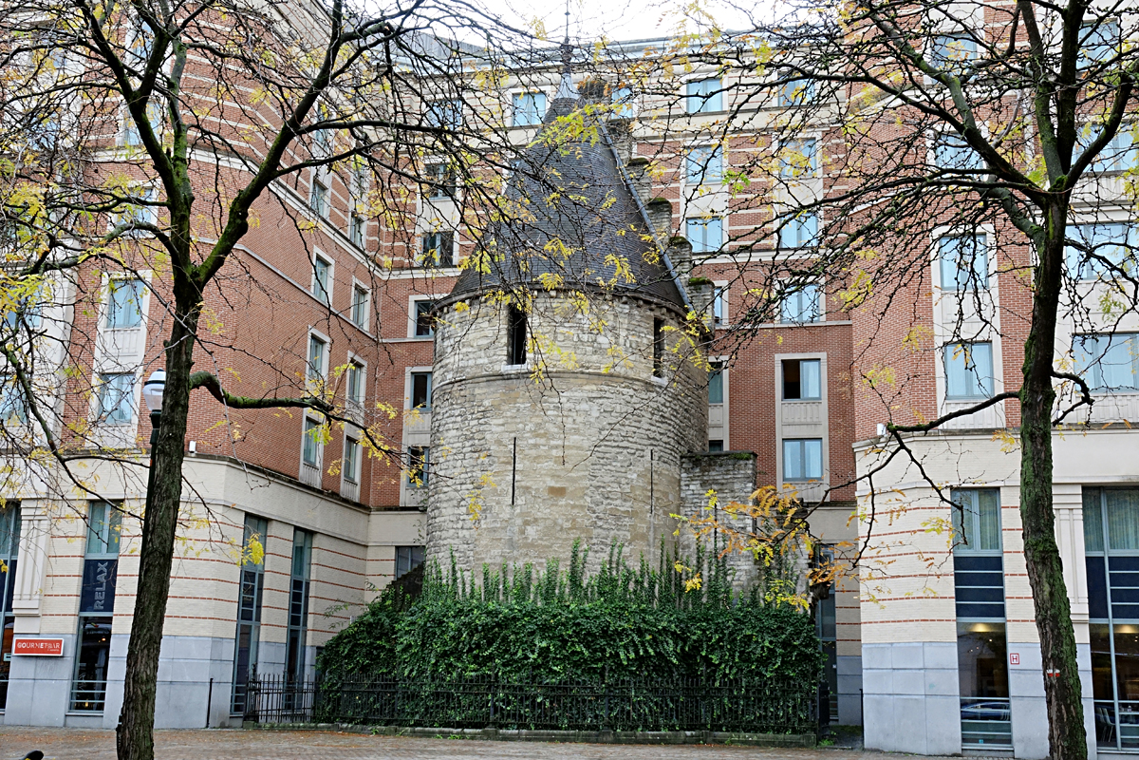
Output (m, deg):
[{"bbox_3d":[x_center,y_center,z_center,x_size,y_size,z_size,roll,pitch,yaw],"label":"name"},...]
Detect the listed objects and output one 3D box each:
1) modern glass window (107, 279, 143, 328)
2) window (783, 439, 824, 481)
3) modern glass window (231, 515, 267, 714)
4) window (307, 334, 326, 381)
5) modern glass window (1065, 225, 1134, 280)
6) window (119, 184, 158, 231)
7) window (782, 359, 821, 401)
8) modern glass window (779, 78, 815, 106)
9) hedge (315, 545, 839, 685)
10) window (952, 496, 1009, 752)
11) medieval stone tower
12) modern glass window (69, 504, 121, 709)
[{"bbox_3d":[-13.477,-2.336,39.424,1.171,1.556,0.150,-2,-14,13],"label":"modern glass window"},{"bbox_3d":[8.364,2.862,46.471,1.405,1.567,0.150,-2,-14,13],"label":"window"},{"bbox_3d":[-9.994,7.271,40.407,0.150,6.020,1.687,-2,-14,13],"label":"modern glass window"},{"bbox_3d":[-8.969,-0.676,45.909,0.150,1.487,1.230,-2,-14,13],"label":"window"},{"bbox_3d":[13.519,-3.237,32.708,1.873,1.478,0.150,-2,-14,13],"label":"modern glass window"},{"bbox_3d":[-13.421,-5.197,40.098,1.125,1.526,0.150,-2,-14,13],"label":"window"},{"bbox_3d":[8.434,-0.011,47.145,1.408,1.542,0.150,-2,-14,13],"label":"window"},{"bbox_3d":[8.715,-11.162,49.760,1.388,1.502,0.150,-2,-14,13],"label":"modern glass window"},{"bbox_3d":[-0.181,7.236,36.386,14.014,5.291,2.860,-2,-14,13],"label":"hedge"},{"bbox_3d":[10.089,5.750,31.756,1.186,6.249,0.150,-2,-14,13],"label":"window"},{"bbox_3d":[0.052,-0.178,42.949,9.038,22.880,8.857,-3,-14,17],"label":"medieval stone tower"},{"bbox_3d":[-13.601,6.453,37.339,1.081,5.986,0.150,-2,-14,13],"label":"modern glass window"}]

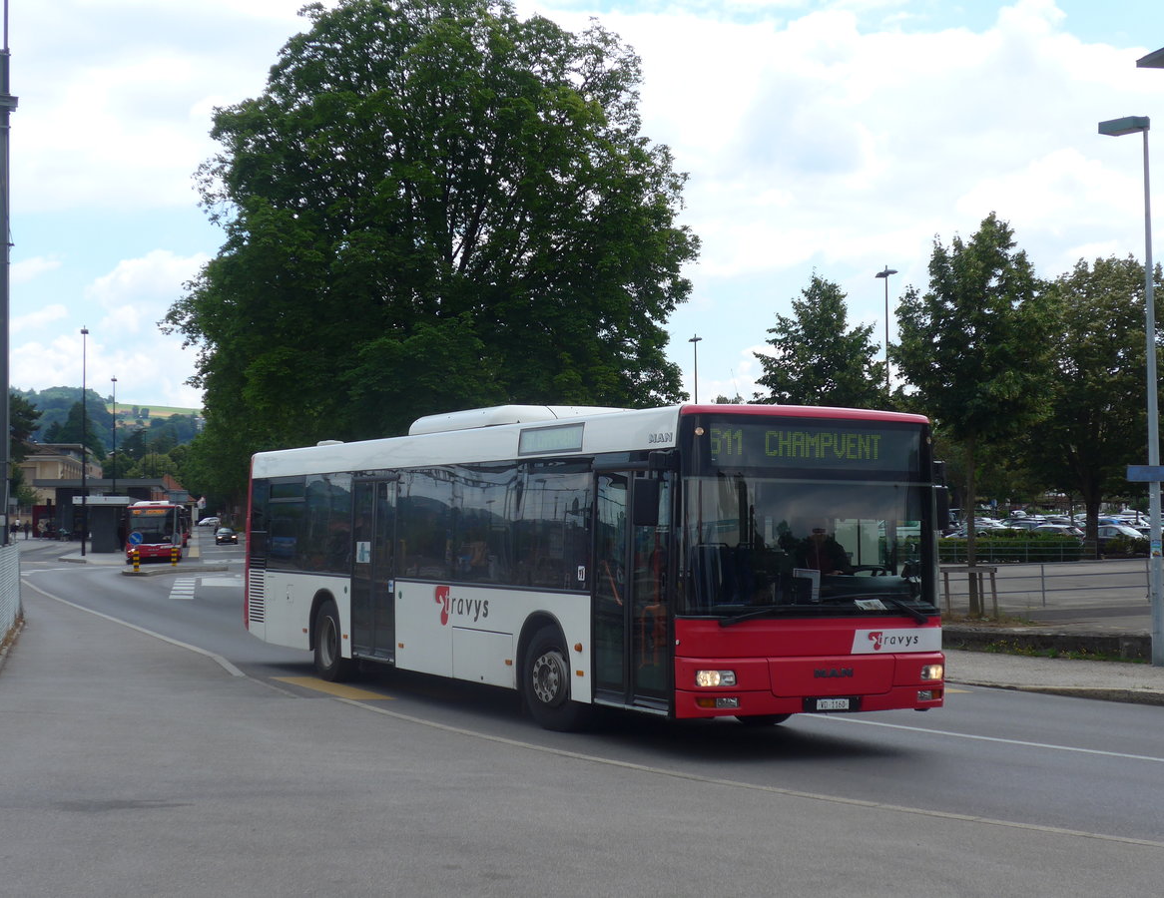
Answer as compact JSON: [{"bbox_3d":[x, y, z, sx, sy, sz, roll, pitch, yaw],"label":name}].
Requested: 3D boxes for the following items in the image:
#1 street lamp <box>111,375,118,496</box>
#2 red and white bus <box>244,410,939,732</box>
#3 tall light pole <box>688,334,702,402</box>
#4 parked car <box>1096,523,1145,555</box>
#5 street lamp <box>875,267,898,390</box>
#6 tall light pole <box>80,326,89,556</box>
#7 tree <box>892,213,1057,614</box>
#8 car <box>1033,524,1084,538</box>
[{"bbox_3d":[-32.977,1.066,134.286,0.450,12.500,1.600,1,-3,-22],"label":"street lamp"},{"bbox_3d":[-0.681,1.141,20.479,2.540,3.050,11.950,2,-3,-26],"label":"red and white bus"},{"bbox_3d":[6.366,-0.069,105.286,0.450,12.500,1.800,1,-3,-22],"label":"tall light pole"},{"bbox_3d":[24.709,4.221,87.000,4.300,1.500,1.780,-3,-3,41],"label":"parked car"},{"bbox_3d":[12.753,-1.330,79.286,0.450,12.500,1.750,1,-3,-22],"label":"street lamp"},{"bbox_3d":[-27.018,-0.463,103.286,0.450,12.500,1.600,1,-3,-22],"label":"tall light pole"},{"bbox_3d":[6.663,-0.642,32.659,2.900,6.950,2.900,-1,-3,12],"label":"tree"},{"bbox_3d":[21.490,4.289,88.400,4.200,1.500,1.770,-3,-4,42],"label":"car"}]

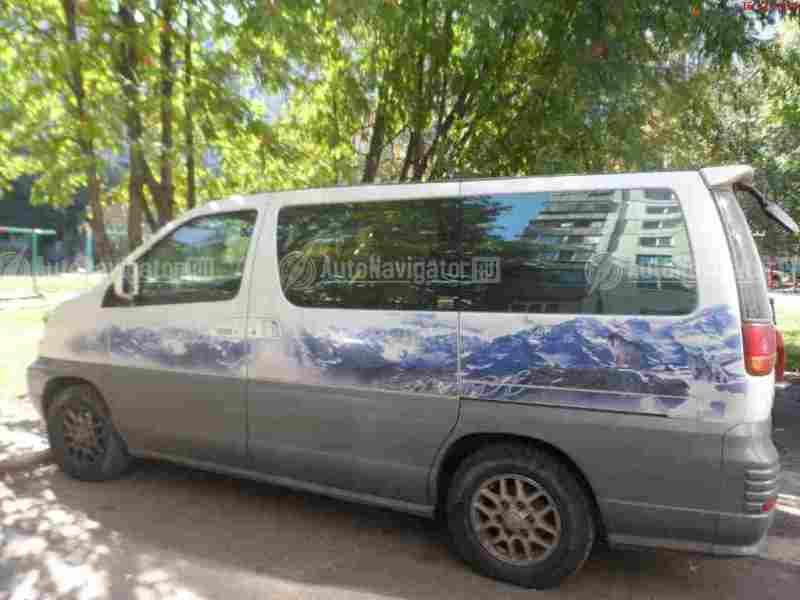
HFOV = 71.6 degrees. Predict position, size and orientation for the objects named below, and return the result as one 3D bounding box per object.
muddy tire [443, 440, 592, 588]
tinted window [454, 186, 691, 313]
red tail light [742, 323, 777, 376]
[{"bbox_3d":[0.543,0.959,2.522,0.650,0.650,0.220,1,2,26],"label":"muddy tire"},{"bbox_3d":[0.708,-0.188,2.324,0.930,0.515,0.085,1,1,26],"label":"tinted window"},{"bbox_3d":[1.363,0.185,2.088,0.140,0.205,0.160,1,2,26],"label":"red tail light"}]

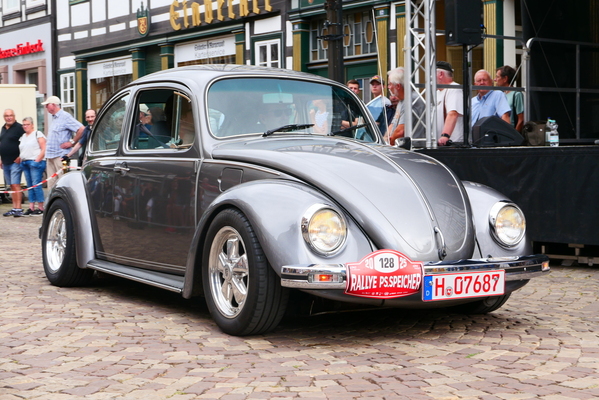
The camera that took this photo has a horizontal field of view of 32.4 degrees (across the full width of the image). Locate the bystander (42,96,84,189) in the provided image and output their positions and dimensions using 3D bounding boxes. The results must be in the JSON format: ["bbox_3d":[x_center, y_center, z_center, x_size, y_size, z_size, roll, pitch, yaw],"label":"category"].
[{"bbox_3d":[-3.201,-0.517,13.925,0.380,1.760,0.540,-1,2,-35],"label":"bystander"}]

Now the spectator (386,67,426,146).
[{"bbox_3d":[0.989,-0.368,9.525,0.360,1.710,0.480,-1,2,-28],"label":"spectator"}]

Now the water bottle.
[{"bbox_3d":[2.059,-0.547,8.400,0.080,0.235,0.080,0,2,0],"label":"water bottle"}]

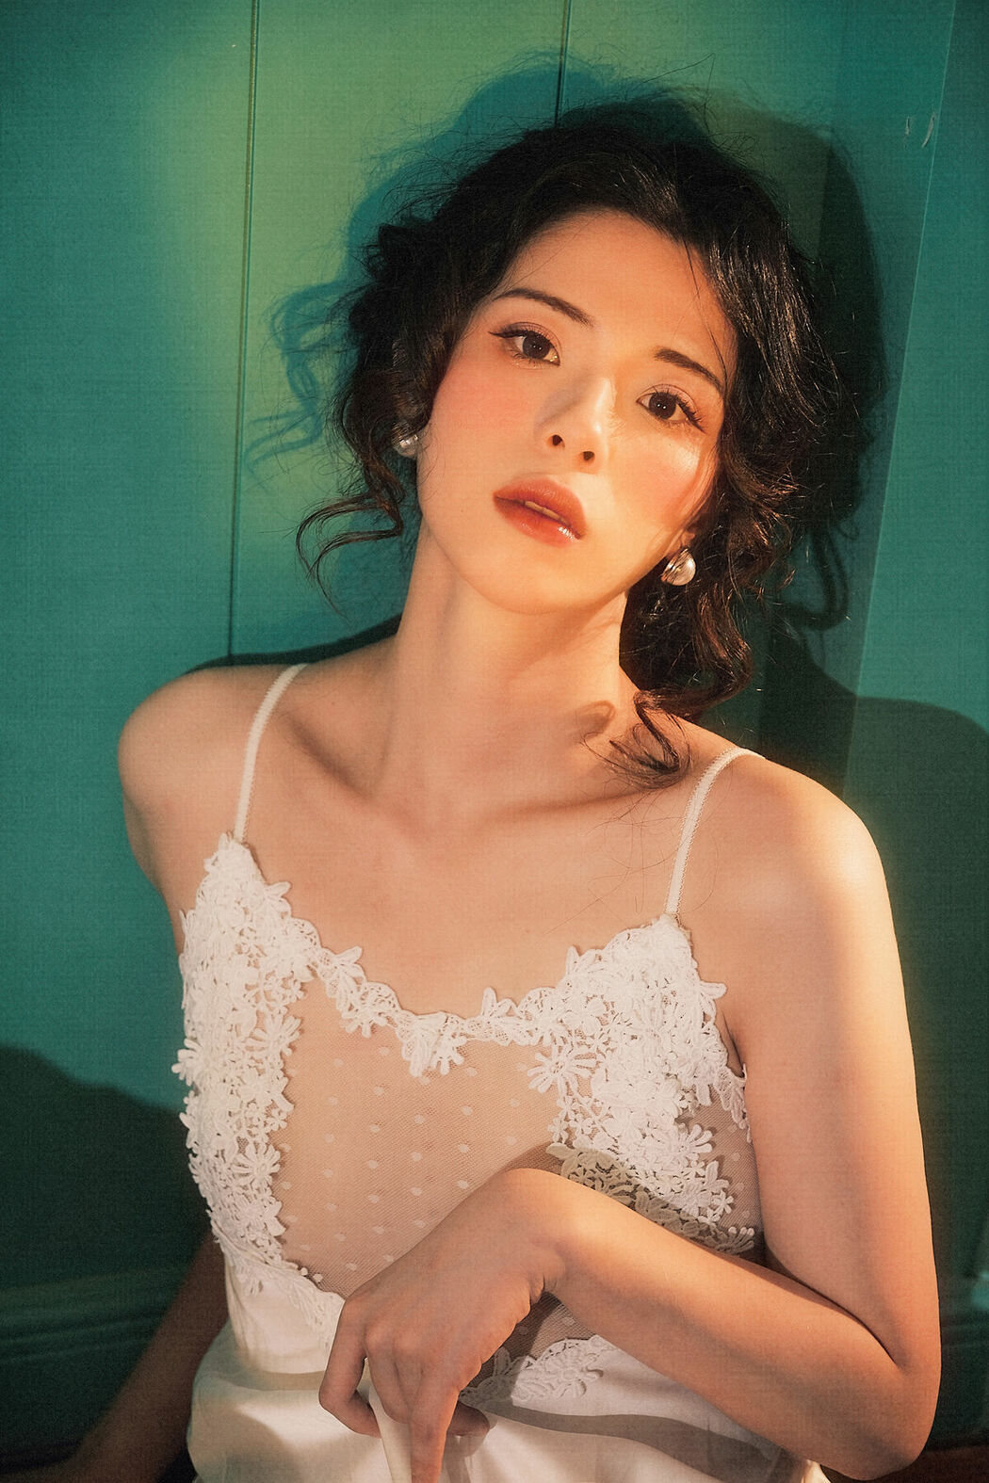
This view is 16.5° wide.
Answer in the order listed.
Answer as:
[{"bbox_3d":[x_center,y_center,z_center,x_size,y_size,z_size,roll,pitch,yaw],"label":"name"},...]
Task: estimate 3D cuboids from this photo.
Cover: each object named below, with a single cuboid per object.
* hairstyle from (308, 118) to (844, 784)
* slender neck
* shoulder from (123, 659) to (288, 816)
[{"bbox_3d":[0.042,-0.143,1.580,0.245,0.280,0.210,16,2,0],"label":"hairstyle"},{"bbox_3d":[0.006,-0.028,1.585,0.125,0.125,0.115,7,15,6],"label":"slender neck"},{"bbox_3d":[-0.140,0.001,1.635,0.085,0.080,0.095,9,17,13],"label":"shoulder"}]

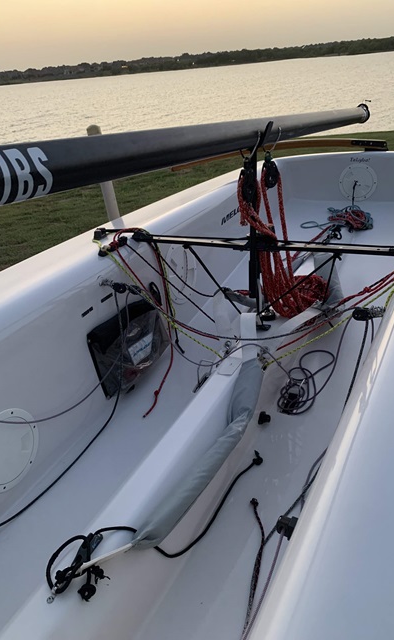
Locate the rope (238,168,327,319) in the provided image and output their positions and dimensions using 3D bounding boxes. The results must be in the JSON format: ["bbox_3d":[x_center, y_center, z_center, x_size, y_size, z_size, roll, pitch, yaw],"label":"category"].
[{"bbox_3d":[0.298,-0.257,1.621,0.237,0.505,0.299,9,31,24],"label":"rope"}]

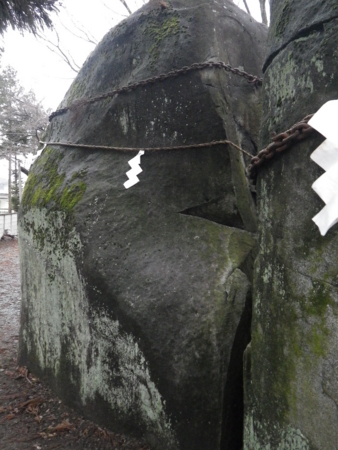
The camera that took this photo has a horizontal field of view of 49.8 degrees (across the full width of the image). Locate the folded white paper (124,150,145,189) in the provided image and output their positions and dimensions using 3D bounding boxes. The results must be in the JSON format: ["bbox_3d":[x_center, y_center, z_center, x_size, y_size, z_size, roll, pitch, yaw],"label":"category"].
[{"bbox_3d":[-0.256,-0.409,2.700,0.147,0.285,0.030,1,3,12],"label":"folded white paper"}]

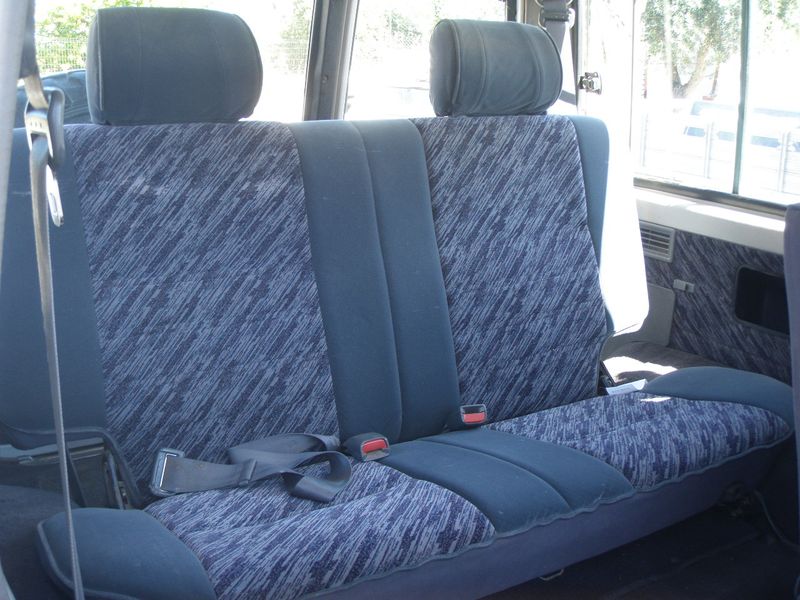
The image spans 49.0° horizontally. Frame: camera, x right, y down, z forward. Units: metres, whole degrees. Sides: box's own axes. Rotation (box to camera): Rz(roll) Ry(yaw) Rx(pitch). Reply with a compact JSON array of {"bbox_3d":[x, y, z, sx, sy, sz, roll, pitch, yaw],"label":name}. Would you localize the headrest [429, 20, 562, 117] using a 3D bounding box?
[{"bbox_3d":[0.173,-0.410,1.561,0.232,0.160,0.117,-8,9,-28],"label":"headrest"}]

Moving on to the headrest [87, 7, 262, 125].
[{"bbox_3d":[-0.329,-0.343,1.293,0.232,0.160,0.117,-8,9,-28],"label":"headrest"}]

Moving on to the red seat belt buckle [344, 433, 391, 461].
[{"bbox_3d":[-0.054,0.221,1.346,0.044,0.031,0.075,-8,5,-28],"label":"red seat belt buckle"}]

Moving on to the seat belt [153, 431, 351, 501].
[{"bbox_3d":[-0.179,0.228,1.233,0.310,0.075,0.170,-8,8,-28],"label":"seat belt"}]

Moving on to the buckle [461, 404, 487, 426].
[{"bbox_3d":[0.115,0.193,1.487,0.043,0.031,0.055,-4,0,-17],"label":"buckle"}]

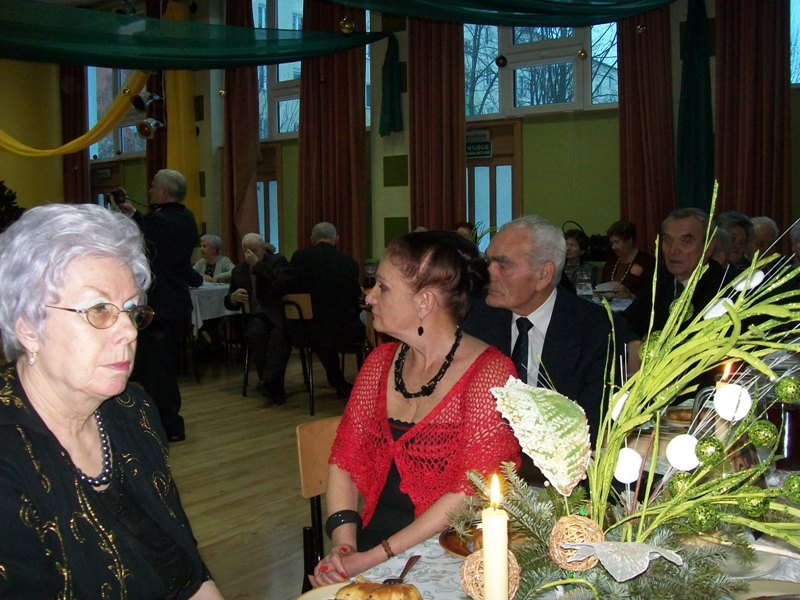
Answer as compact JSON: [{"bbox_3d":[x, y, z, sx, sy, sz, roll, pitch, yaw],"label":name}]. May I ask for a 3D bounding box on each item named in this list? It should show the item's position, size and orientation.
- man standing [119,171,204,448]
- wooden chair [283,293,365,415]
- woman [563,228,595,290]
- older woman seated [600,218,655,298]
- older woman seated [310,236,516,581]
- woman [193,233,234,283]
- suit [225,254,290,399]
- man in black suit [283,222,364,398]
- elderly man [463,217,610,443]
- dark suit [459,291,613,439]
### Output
[{"bbox_3d":[-1.491,0.027,5.180,0.500,1.680,0.540,1,5,25],"label":"man standing"},{"bbox_3d":[-0.595,0.377,6.000,0.440,0.840,0.480,2,5,34],"label":"wooden chair"},{"bbox_3d":[1.258,0.148,6.000,0.480,1.260,0.680,2,5,30],"label":"woman"},{"bbox_3d":[1.477,0.172,5.450,0.500,1.290,0.700,2,5,30],"label":"older woman seated"},{"bbox_3d":[0.028,0.480,1.620,0.520,1.240,0.680,1,4,14],"label":"older woman seated"},{"bbox_3d":[-1.701,0.061,7.550,0.480,1.260,0.700,1,5,20],"label":"woman"},{"bbox_3d":[-1.063,0.203,6.250,0.560,1.080,0.720,0,4,9],"label":"suit"},{"bbox_3d":[-0.561,0.119,6.100,0.560,1.340,0.720,0,4,6],"label":"man in black suit"},{"bbox_3d":[0.330,0.430,2.040,0.540,1.270,0.680,2,5,27],"label":"elderly man"},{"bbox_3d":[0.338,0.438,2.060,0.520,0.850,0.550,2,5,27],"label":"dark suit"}]

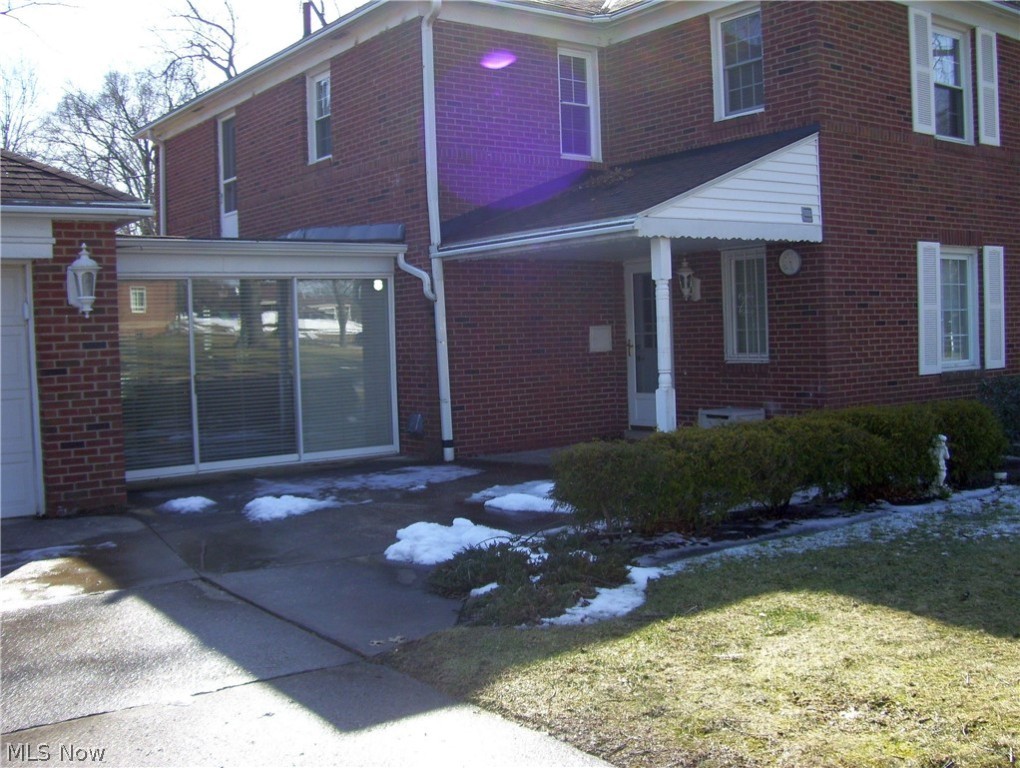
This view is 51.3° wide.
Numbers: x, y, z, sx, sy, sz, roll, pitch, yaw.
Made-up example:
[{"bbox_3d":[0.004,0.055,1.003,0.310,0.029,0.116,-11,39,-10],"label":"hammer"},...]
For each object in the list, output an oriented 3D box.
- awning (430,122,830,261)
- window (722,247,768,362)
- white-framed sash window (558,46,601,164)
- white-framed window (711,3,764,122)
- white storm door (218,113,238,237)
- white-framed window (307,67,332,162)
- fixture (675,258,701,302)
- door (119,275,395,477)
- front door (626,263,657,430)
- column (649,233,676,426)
[{"bbox_3d":[1.179,-2.032,11.456,2.707,1.241,3.187,-4,3,-38],"label":"awning"},{"bbox_3d":[2.668,-0.881,11.919,0.120,1.288,0.635,-4,3,-38],"label":"window"},{"bbox_3d":[0.852,-3.469,13.253,0.677,1.372,0.120,-4,3,-38],"label":"white-framed sash window"},{"bbox_3d":[2.555,-3.549,11.818,0.120,1.151,0.719,-4,3,-38],"label":"white-framed window"},{"bbox_3d":[-4.395,-3.173,16.729,0.090,2.030,0.670,-4,4,-37],"label":"white storm door"},{"bbox_3d":[-2.467,-3.502,13.984,0.120,1.128,0.658,-4,3,-38],"label":"white-framed window"},{"bbox_3d":[2.063,-1.216,12.365,0.291,0.509,0.207,-4,3,-38],"label":"fixture"},{"bbox_3d":[-2.804,-0.131,11.763,3.572,2.120,0.113,-4,3,-38],"label":"door"},{"bbox_3d":[1.756,-0.477,13.134,0.120,2.068,0.799,-4,3,-38],"label":"front door"},{"bbox_3d":[1.421,-0.273,9.791,0.122,2.171,0.122,-4,3,-38],"label":"column"}]

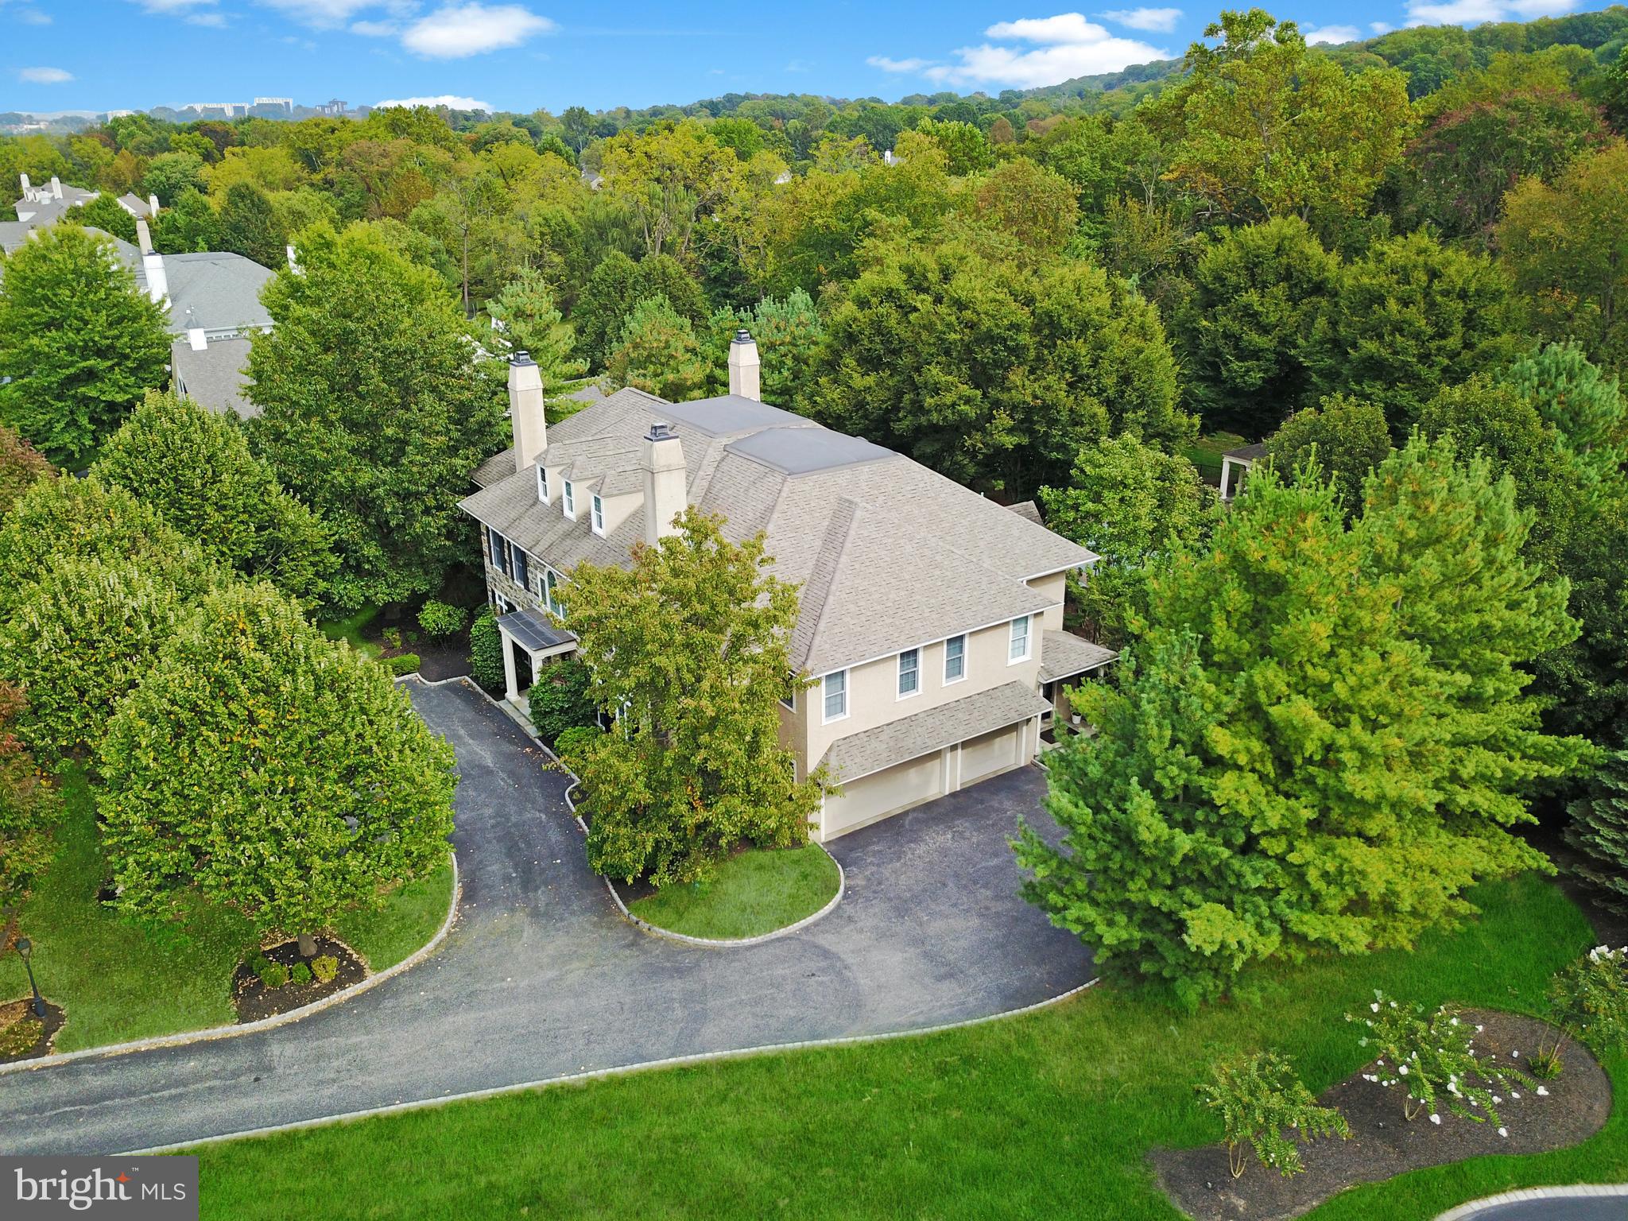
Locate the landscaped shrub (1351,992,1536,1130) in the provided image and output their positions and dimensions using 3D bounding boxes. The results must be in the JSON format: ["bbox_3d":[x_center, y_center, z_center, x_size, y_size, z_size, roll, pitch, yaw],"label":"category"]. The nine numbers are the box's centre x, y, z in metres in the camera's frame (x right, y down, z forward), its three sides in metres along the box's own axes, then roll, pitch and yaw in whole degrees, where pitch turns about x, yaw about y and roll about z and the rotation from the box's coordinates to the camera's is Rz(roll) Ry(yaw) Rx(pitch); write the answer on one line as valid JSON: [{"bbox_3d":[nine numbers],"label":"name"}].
[{"bbox_3d":[14.161,10.408,27.889,3.720,2.690,3.430,0,22,0],"label":"landscaped shrub"}]

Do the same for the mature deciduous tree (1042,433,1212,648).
[{"bbox_3d":[13.753,-3.088,54.304,7.396,9.460,7.396,0,22,0],"label":"mature deciduous tree"}]

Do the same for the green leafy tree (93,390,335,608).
[{"bbox_3d":[-24.010,-3.206,49.528,8.820,11.470,8.820,0,22,0],"label":"green leafy tree"}]

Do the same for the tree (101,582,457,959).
[{"bbox_3d":[-13.970,4.611,32.727,8.558,11.030,8.558,0,22,0],"label":"tree"}]

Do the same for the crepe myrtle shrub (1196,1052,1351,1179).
[{"bbox_3d":[9.653,11.115,26.167,3.040,2.690,2.940,0,22,0],"label":"crepe myrtle shrub"}]

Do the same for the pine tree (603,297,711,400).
[{"bbox_3d":[-9.016,-11.288,68.457,6.170,12.050,6.170,0,22,0],"label":"pine tree"}]

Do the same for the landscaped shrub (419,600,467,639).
[{"bbox_3d":[-16.784,0.539,55.336,2.153,2.017,2.153,0,22,0],"label":"landscaped shrub"}]

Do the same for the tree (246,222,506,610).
[{"bbox_3d":[-19.698,-8.765,55.721,11.170,17.050,11.170,0,22,0],"label":"tree"}]

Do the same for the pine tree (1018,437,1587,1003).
[{"bbox_3d":[13.426,2.180,33.942,15.190,13.330,10.780,0,22,0],"label":"pine tree"}]

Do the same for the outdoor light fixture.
[{"bbox_3d":[-20.458,9.578,31.875,0.416,2.428,0.416,0,22,0],"label":"outdoor light fixture"}]

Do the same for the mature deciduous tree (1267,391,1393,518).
[{"bbox_3d":[27.832,-7.715,65.685,6.370,7.550,6.370,0,22,0],"label":"mature deciduous tree"}]

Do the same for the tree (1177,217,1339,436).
[{"bbox_3d":[32.457,-20.688,90.128,11.085,15.873,11.085,0,22,0],"label":"tree"}]

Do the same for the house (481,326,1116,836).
[{"bbox_3d":[-2.201,-3.217,50.959,21.007,12.188,26.259,-14,26,-32],"label":"house"}]

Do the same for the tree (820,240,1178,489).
[{"bbox_3d":[10.898,-14.293,73.699,22.222,16.078,19.556,0,22,0],"label":"tree"}]

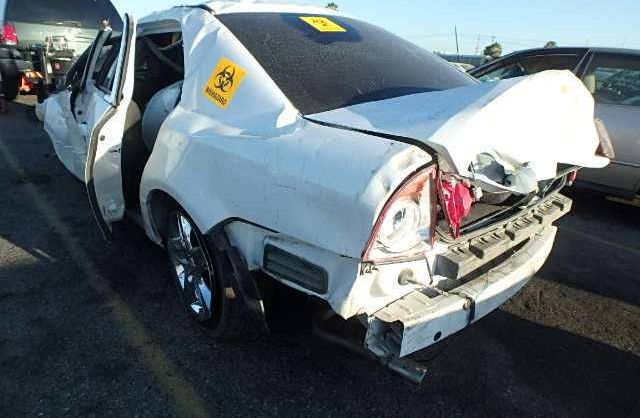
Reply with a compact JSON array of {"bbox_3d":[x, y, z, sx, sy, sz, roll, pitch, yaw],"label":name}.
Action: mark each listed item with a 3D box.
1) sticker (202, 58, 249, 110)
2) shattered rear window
[{"bbox_3d":[-0.367,-0.486,1.493,0.173,0.165,0.010,38,8,32],"label":"sticker"},{"bbox_3d":[0.191,-0.724,1.786,1.270,0.140,0.850,-16,52,-38],"label":"shattered rear window"}]

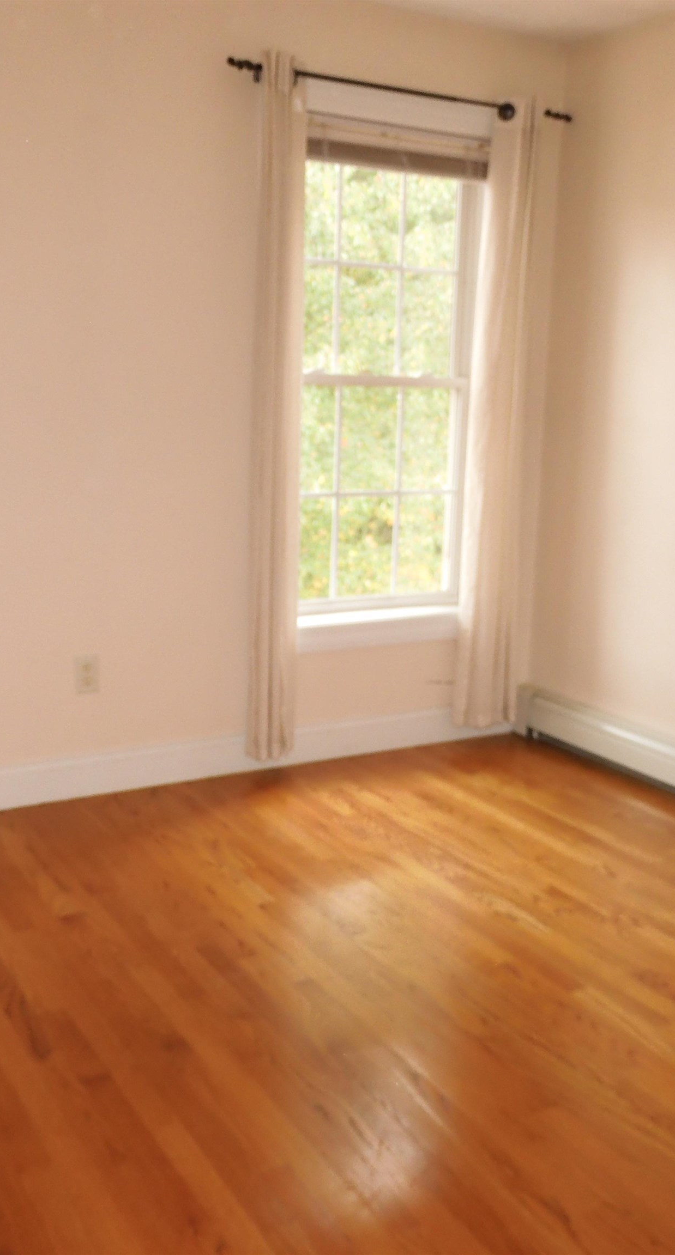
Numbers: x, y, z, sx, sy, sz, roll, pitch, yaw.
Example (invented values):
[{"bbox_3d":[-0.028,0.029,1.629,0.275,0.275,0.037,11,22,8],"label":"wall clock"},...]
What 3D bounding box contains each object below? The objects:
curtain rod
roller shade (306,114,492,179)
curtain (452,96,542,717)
[{"bbox_3d":[0.237,-1.698,3.680,1.291,0.075,0.085,-5,13,-29],"label":"curtain rod"},{"bbox_3d":[0.178,-1.567,3.792,0.800,0.132,0.055,-5,13,-29],"label":"roller shade"},{"bbox_3d":[0.583,-0.708,4.097,0.260,2.170,0.110,-5,13,-29],"label":"curtain"}]

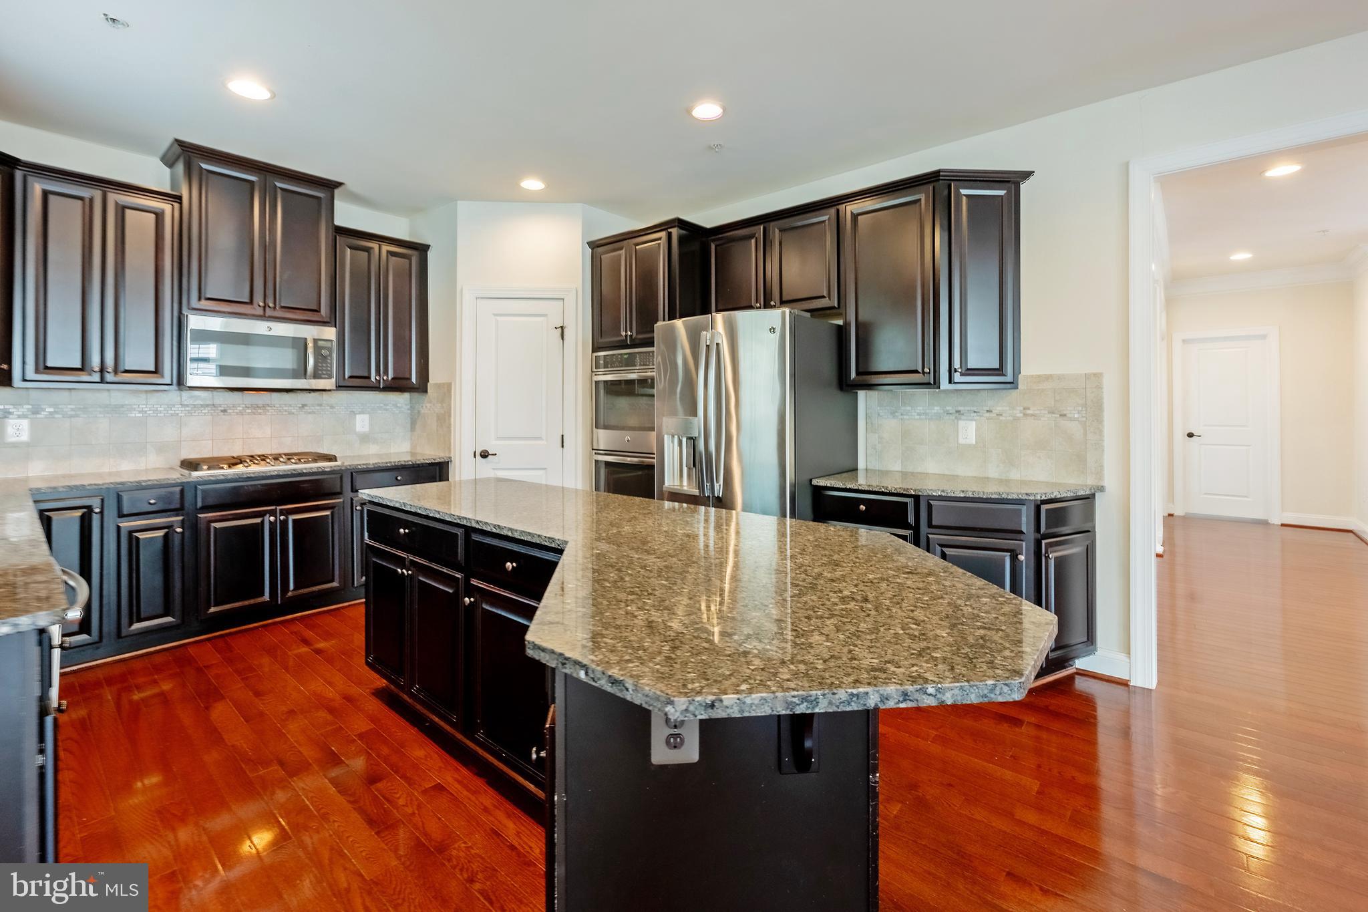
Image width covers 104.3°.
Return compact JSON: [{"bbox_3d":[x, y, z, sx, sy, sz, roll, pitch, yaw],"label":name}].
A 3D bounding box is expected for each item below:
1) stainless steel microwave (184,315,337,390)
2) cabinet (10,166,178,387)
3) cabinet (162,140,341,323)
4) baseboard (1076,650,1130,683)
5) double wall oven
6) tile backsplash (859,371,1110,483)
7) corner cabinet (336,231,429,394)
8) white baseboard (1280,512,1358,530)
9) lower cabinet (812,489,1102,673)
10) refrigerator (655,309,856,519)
[{"bbox_3d":[-2.817,-0.658,3.548,0.410,0.428,0.767,3,5,43],"label":"stainless steel microwave"},{"bbox_3d":[-3.323,-0.954,3.043,0.370,1.150,0.625,3,5,43],"label":"cabinet"},{"bbox_3d":[-2.815,-1.378,3.537,0.430,0.990,0.870,3,5,43],"label":"cabinet"},{"bbox_3d":[1.981,0.991,2.522,0.205,0.137,0.025,3,4,38],"label":"baseboard"},{"bbox_3d":[-0.183,-0.072,3.788,0.756,1.340,0.600,3,4,38],"label":"double wall oven"},{"bbox_3d":[1.538,-0.161,2.870,1.148,0.538,0.020,3,4,38],"label":"tile backsplash"},{"bbox_3d":[-2.348,-1.064,4.074,0.370,1.152,0.632,3,5,43],"label":"corner cabinet"},{"bbox_3d":[6.735,0.691,5.669,0.519,0.145,0.025,3,4,38],"label":"white baseboard"},{"bbox_3d":[1.329,0.620,2.652,1.155,0.900,0.620,3,4,38],"label":"lower cabinet"},{"bbox_3d":[0.427,0.121,3.150,0.860,1.790,0.840,3,4,38],"label":"refrigerator"}]

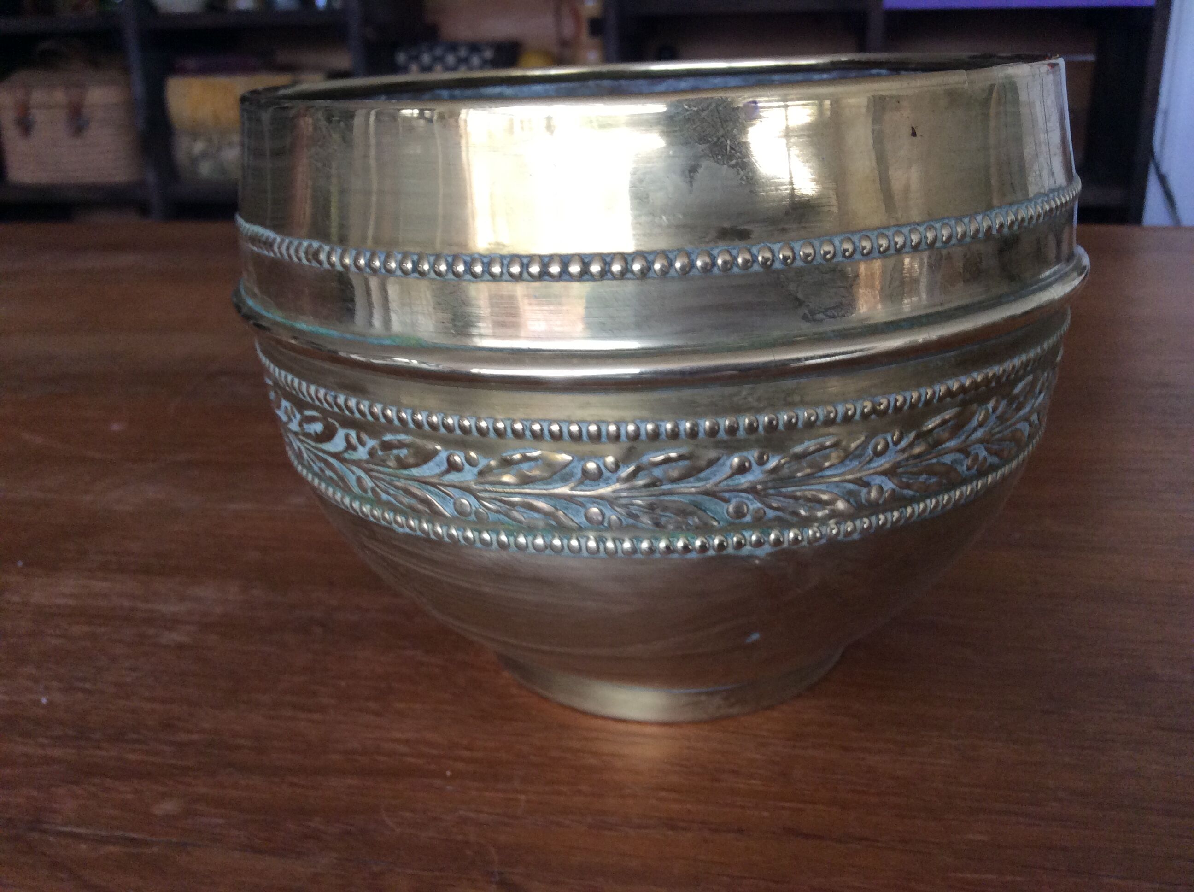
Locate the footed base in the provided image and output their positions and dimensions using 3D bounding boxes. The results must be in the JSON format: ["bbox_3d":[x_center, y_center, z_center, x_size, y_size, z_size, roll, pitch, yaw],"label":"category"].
[{"bbox_3d":[0.023,0.050,0.358,0.115,0.013,0.115,-4,21,0],"label":"footed base"}]

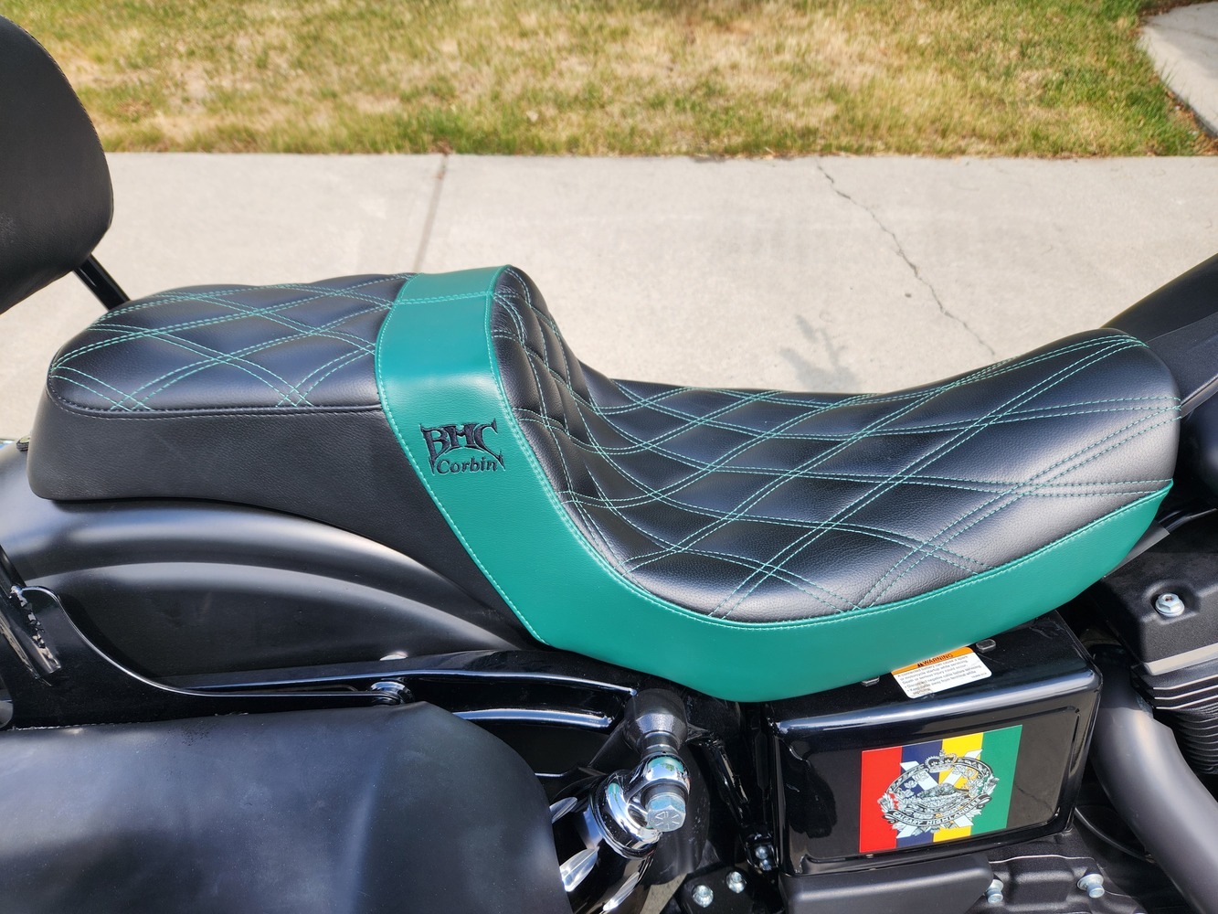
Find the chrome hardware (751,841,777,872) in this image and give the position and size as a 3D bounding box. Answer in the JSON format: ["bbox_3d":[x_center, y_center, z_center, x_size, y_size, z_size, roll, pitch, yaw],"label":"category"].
[{"bbox_3d":[0.119,0.305,0.619,0.017,0.020,0.013,-6,28,-3],"label":"chrome hardware"}]

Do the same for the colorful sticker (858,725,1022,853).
[{"bbox_3d":[0.214,0.217,0.526,0.101,0.097,0.002,-9,28,-1],"label":"colorful sticker"}]

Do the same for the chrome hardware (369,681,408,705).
[{"bbox_3d":[-0.126,0.136,0.466,0.021,0.018,0.015,-6,28,-3],"label":"chrome hardware"}]

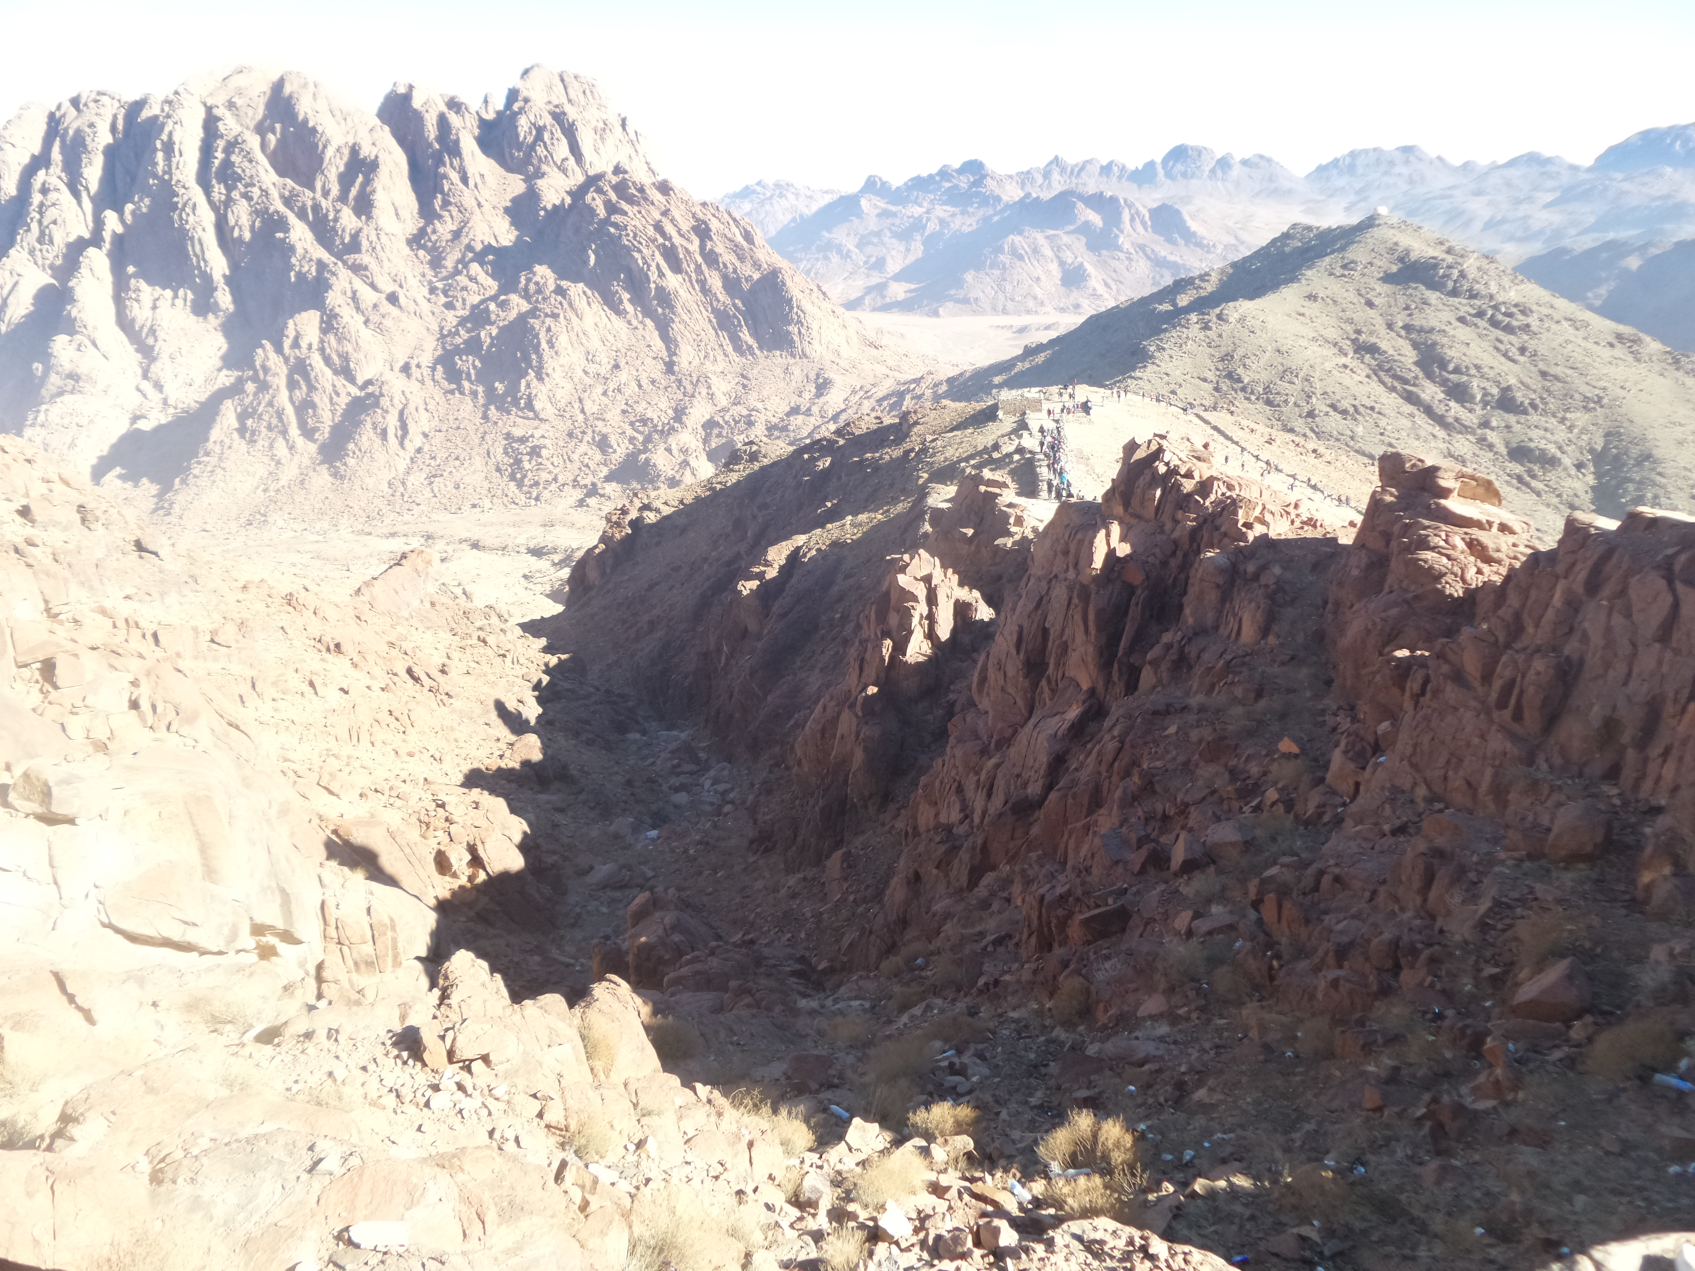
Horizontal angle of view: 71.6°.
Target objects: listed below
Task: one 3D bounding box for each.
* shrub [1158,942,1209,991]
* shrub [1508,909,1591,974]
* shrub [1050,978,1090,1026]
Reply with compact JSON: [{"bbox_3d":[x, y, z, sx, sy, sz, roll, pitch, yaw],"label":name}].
[{"bbox_3d":[4.227,4.169,14.800,0.620,0.550,0.580,0,23,0],"label":"shrub"},{"bbox_3d":[7.352,3.201,12.300,0.820,0.600,0.750,0,23,0],"label":"shrub"},{"bbox_3d":[2.707,4.447,14.300,0.500,0.560,0.500,0,23,0],"label":"shrub"}]

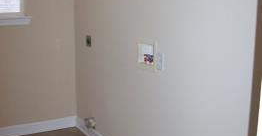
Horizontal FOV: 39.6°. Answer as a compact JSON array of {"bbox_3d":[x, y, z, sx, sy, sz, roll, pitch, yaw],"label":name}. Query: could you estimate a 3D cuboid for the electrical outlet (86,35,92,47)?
[{"bbox_3d":[-0.404,-0.250,3.455,0.020,0.110,0.090,-5,11,-29],"label":"electrical outlet"}]

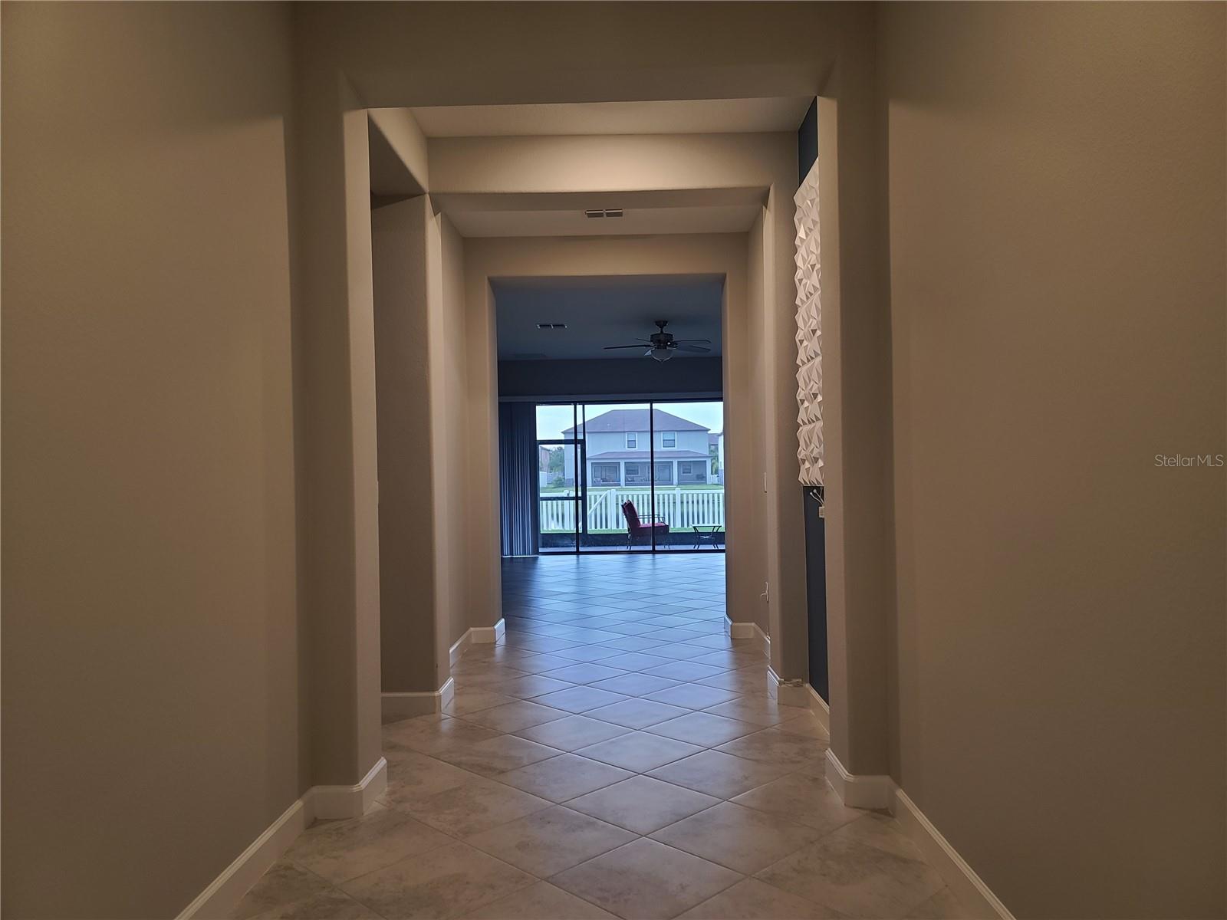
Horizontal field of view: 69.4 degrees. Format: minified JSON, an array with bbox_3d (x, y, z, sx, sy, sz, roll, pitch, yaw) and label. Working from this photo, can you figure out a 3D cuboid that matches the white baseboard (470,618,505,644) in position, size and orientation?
[{"bbox_3d":[-0.974,1.335,6.916,0.201,0.118,0.450,-1,-1,1],"label":"white baseboard"}]

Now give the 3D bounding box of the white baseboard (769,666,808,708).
[{"bbox_3d":[0.973,1.259,4.920,0.187,0.118,0.320,-1,-1,1],"label":"white baseboard"}]

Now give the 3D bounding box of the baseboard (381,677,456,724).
[{"bbox_3d":[-1.093,1.305,4.915,0.370,0.118,0.375,-1,-1,1],"label":"baseboard"}]

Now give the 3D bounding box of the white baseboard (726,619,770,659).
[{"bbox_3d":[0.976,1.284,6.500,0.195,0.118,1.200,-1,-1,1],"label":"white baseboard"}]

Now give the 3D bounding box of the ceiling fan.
[{"bbox_3d":[0.525,-1.409,10.550,1.310,0.490,1.340,-1,-1,1],"label":"ceiling fan"}]

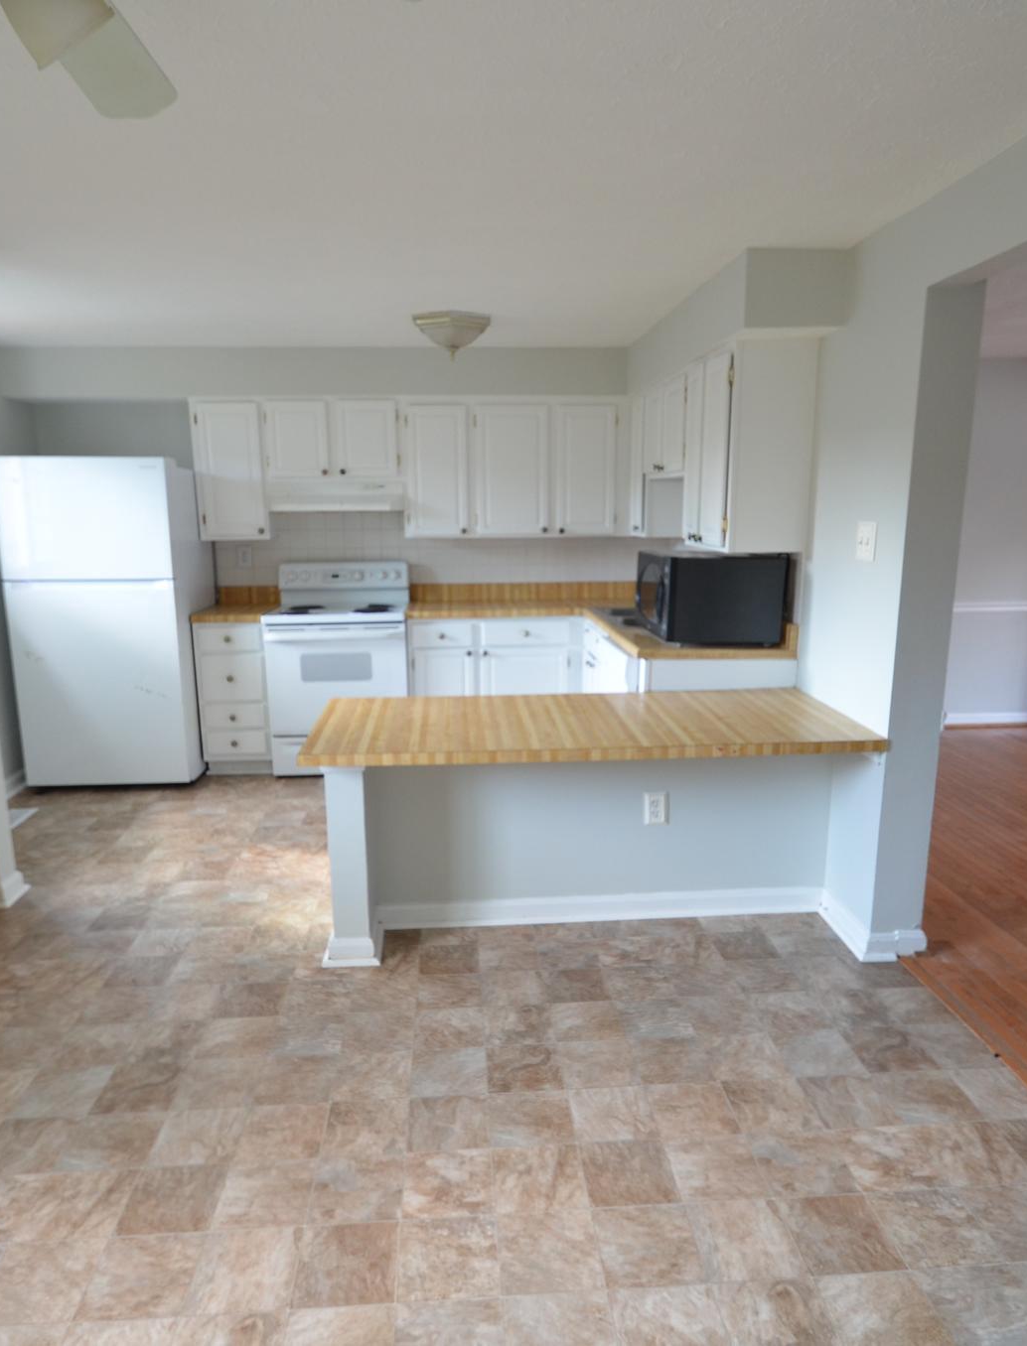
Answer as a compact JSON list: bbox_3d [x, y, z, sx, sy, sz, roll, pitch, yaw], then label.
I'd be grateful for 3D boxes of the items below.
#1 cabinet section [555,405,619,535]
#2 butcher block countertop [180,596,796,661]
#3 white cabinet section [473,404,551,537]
[{"bbox_3d":[0.390,-1.180,4.952,0.369,0.731,0.310,-1,12,-4],"label":"cabinet section"},{"bbox_3d":[-0.321,-0.245,4.285,2.769,0.041,1.947,-1,11,-4],"label":"butcher block countertop"},{"bbox_3d":[-0.021,-1.173,4.922,0.445,0.731,0.310,-1,12,-4],"label":"white cabinet section"}]

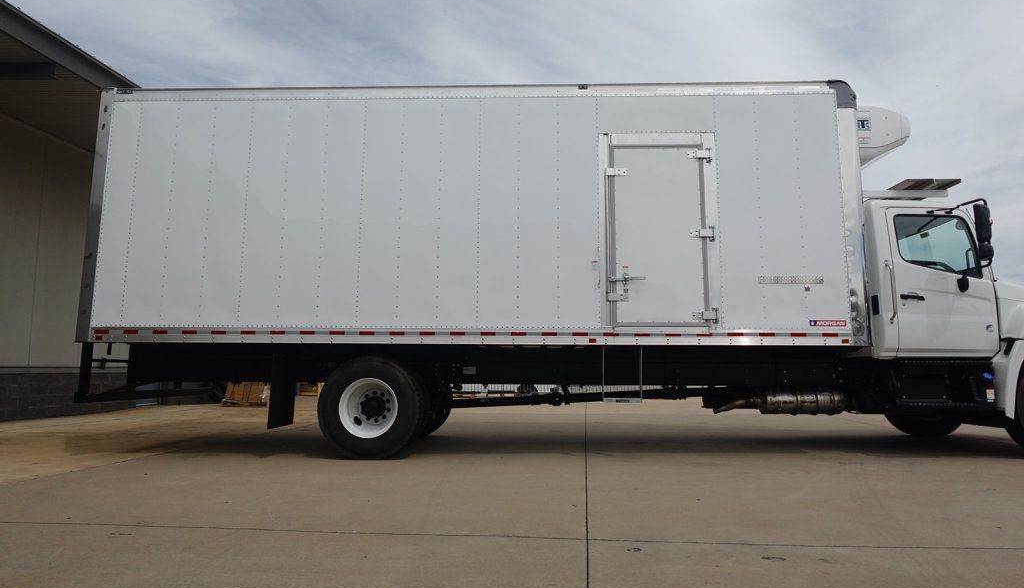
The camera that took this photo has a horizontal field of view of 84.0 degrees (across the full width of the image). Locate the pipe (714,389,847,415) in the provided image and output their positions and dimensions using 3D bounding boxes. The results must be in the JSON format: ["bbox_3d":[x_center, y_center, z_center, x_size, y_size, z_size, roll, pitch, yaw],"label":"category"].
[{"bbox_3d":[2.820,1.146,6.007,1.380,0.260,0.270,0,-7,2],"label":"pipe"}]

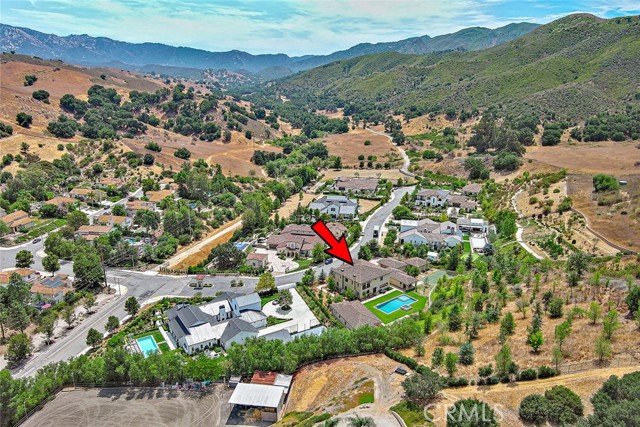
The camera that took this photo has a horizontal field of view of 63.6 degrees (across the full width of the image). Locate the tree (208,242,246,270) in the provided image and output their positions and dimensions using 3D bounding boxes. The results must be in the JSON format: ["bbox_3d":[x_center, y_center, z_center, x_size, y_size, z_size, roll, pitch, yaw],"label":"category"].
[{"bbox_3d":[-38.170,17.740,212.760,14.900,10.070,14.450,0,16,0],"label":"tree"}]

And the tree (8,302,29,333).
[{"bbox_3d":[-94.790,32.700,162.110,5.970,9.770,5.790,0,16,0],"label":"tree"}]

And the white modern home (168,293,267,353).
[{"bbox_3d":[-31.772,33.564,165.608,30.000,7.300,27.500,-10,20,-29],"label":"white modern home"}]

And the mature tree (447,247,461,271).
[{"bbox_3d":[54.710,18.440,211.310,5.450,10.050,5.290,0,16,0],"label":"mature tree"}]

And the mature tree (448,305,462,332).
[{"bbox_3d":[39.320,30.470,149.620,3.940,8.360,3.940,0,17,0],"label":"mature tree"}]

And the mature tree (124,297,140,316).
[{"bbox_3d":[-61.620,30.560,169.440,5.100,6.340,5.100,0,17,0],"label":"mature tree"}]

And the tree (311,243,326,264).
[{"bbox_3d":[-0.621,16.467,213.667,5.799,9.189,5.799,0,17,0],"label":"tree"}]

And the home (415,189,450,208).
[{"bbox_3d":[63.810,-8.770,292.170,18.000,8.000,13.000,6,18,19],"label":"home"}]

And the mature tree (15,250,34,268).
[{"bbox_3d":[-115.130,18.700,200.880,7.560,8.170,7.560,0,17,0],"label":"mature tree"}]

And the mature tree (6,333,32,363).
[{"bbox_3d":[-87.464,38.949,149.902,6.741,8.281,6.741,0,17,0],"label":"mature tree"}]

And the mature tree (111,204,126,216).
[{"bbox_3d":[-112.630,-1.680,288.190,8.500,6.350,8.240,0,16,0],"label":"mature tree"}]

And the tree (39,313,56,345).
[{"bbox_3d":[-81.900,34.560,154.960,5.140,9.600,4.990,0,16,0],"label":"tree"}]

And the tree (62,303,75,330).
[{"bbox_3d":[-80.250,32.550,164.520,3.640,8.740,3.530,0,16,0],"label":"tree"}]

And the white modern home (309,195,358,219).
[{"bbox_3d":[7.480,-3.650,275.000,24.000,8.500,17.000,2,18,7],"label":"white modern home"}]

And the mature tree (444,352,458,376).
[{"bbox_3d":[33.047,37.801,128.784,2.874,7.063,2.874,0,17,0],"label":"mature tree"}]

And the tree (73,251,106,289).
[{"bbox_3d":[-87.310,21.120,194.450,11.470,13.490,11.120,0,16,0],"label":"tree"}]

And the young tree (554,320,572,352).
[{"bbox_3d":[57.620,29.100,122.000,4.050,8.050,3.920,0,16,0],"label":"young tree"}]

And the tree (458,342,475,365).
[{"bbox_3d":[37.790,36.110,132.990,4.000,5.550,4.000,0,17,0],"label":"tree"}]

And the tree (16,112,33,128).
[{"bbox_3d":[-274.790,-86.480,479.460,14.430,14.290,14.430,0,17,0],"label":"tree"}]

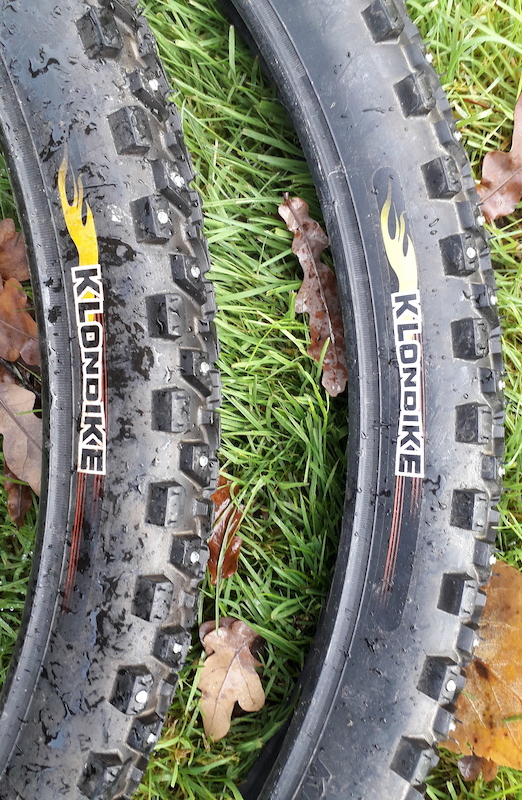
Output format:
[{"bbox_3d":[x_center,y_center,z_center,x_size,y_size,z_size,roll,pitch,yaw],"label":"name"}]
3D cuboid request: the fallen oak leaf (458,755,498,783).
[{"bbox_3d":[0.084,0.142,0.243,0.017,0.008,0.016,-3,87,0],"label":"fallen oak leaf"}]

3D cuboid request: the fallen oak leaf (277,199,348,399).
[{"bbox_3d":[0.020,-0.040,0.238,0.020,0.013,0.079,-14,87,-1],"label":"fallen oak leaf"}]

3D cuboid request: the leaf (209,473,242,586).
[{"bbox_3d":[-0.015,0.051,0.245,0.017,0.011,0.044,2,87,0],"label":"leaf"}]

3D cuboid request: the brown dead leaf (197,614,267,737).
[{"bbox_3d":[-0.011,0.107,0.240,0.027,0.013,0.048,5,87,0],"label":"brown dead leaf"}]

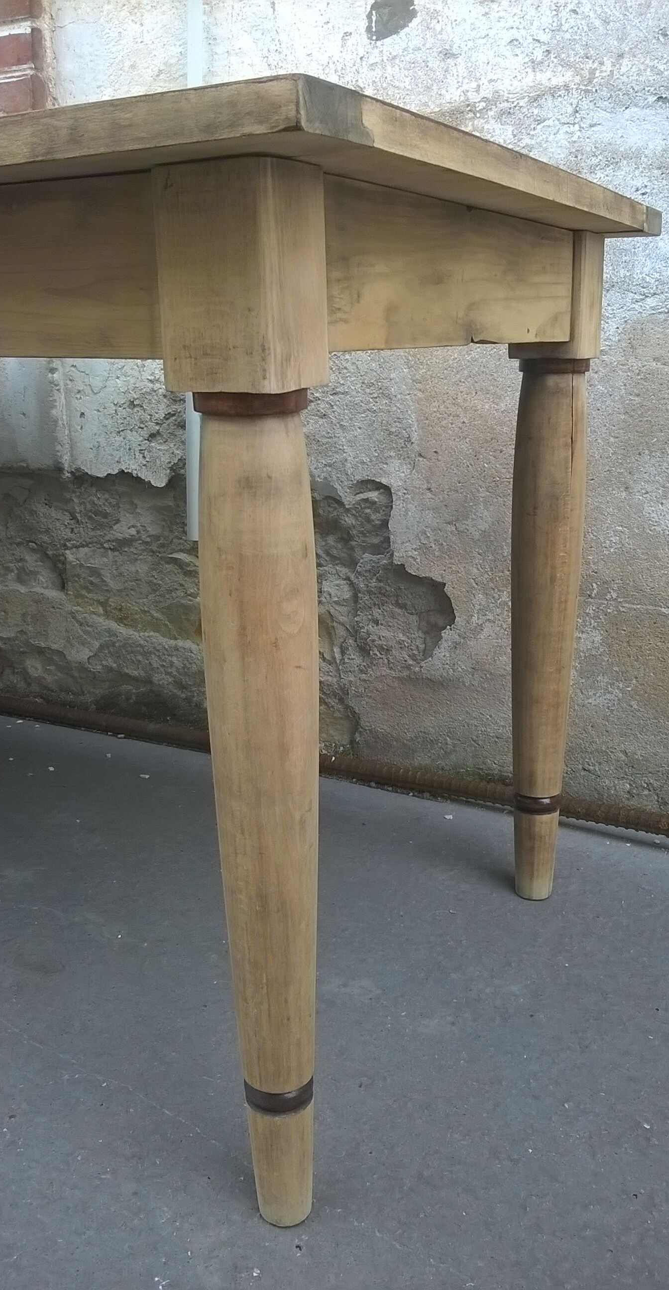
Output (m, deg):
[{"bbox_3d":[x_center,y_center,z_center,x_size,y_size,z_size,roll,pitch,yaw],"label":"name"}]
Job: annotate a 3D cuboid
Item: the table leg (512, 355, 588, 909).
[{"bbox_3d":[0.234,-0.004,1.260,0.075,0.611,0.075,7,18,27],"label":"table leg"}]

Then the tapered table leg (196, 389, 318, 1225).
[{"bbox_3d":[-0.044,0.138,0.770,0.075,0.611,0.075,-1,15,0],"label":"tapered table leg"}]

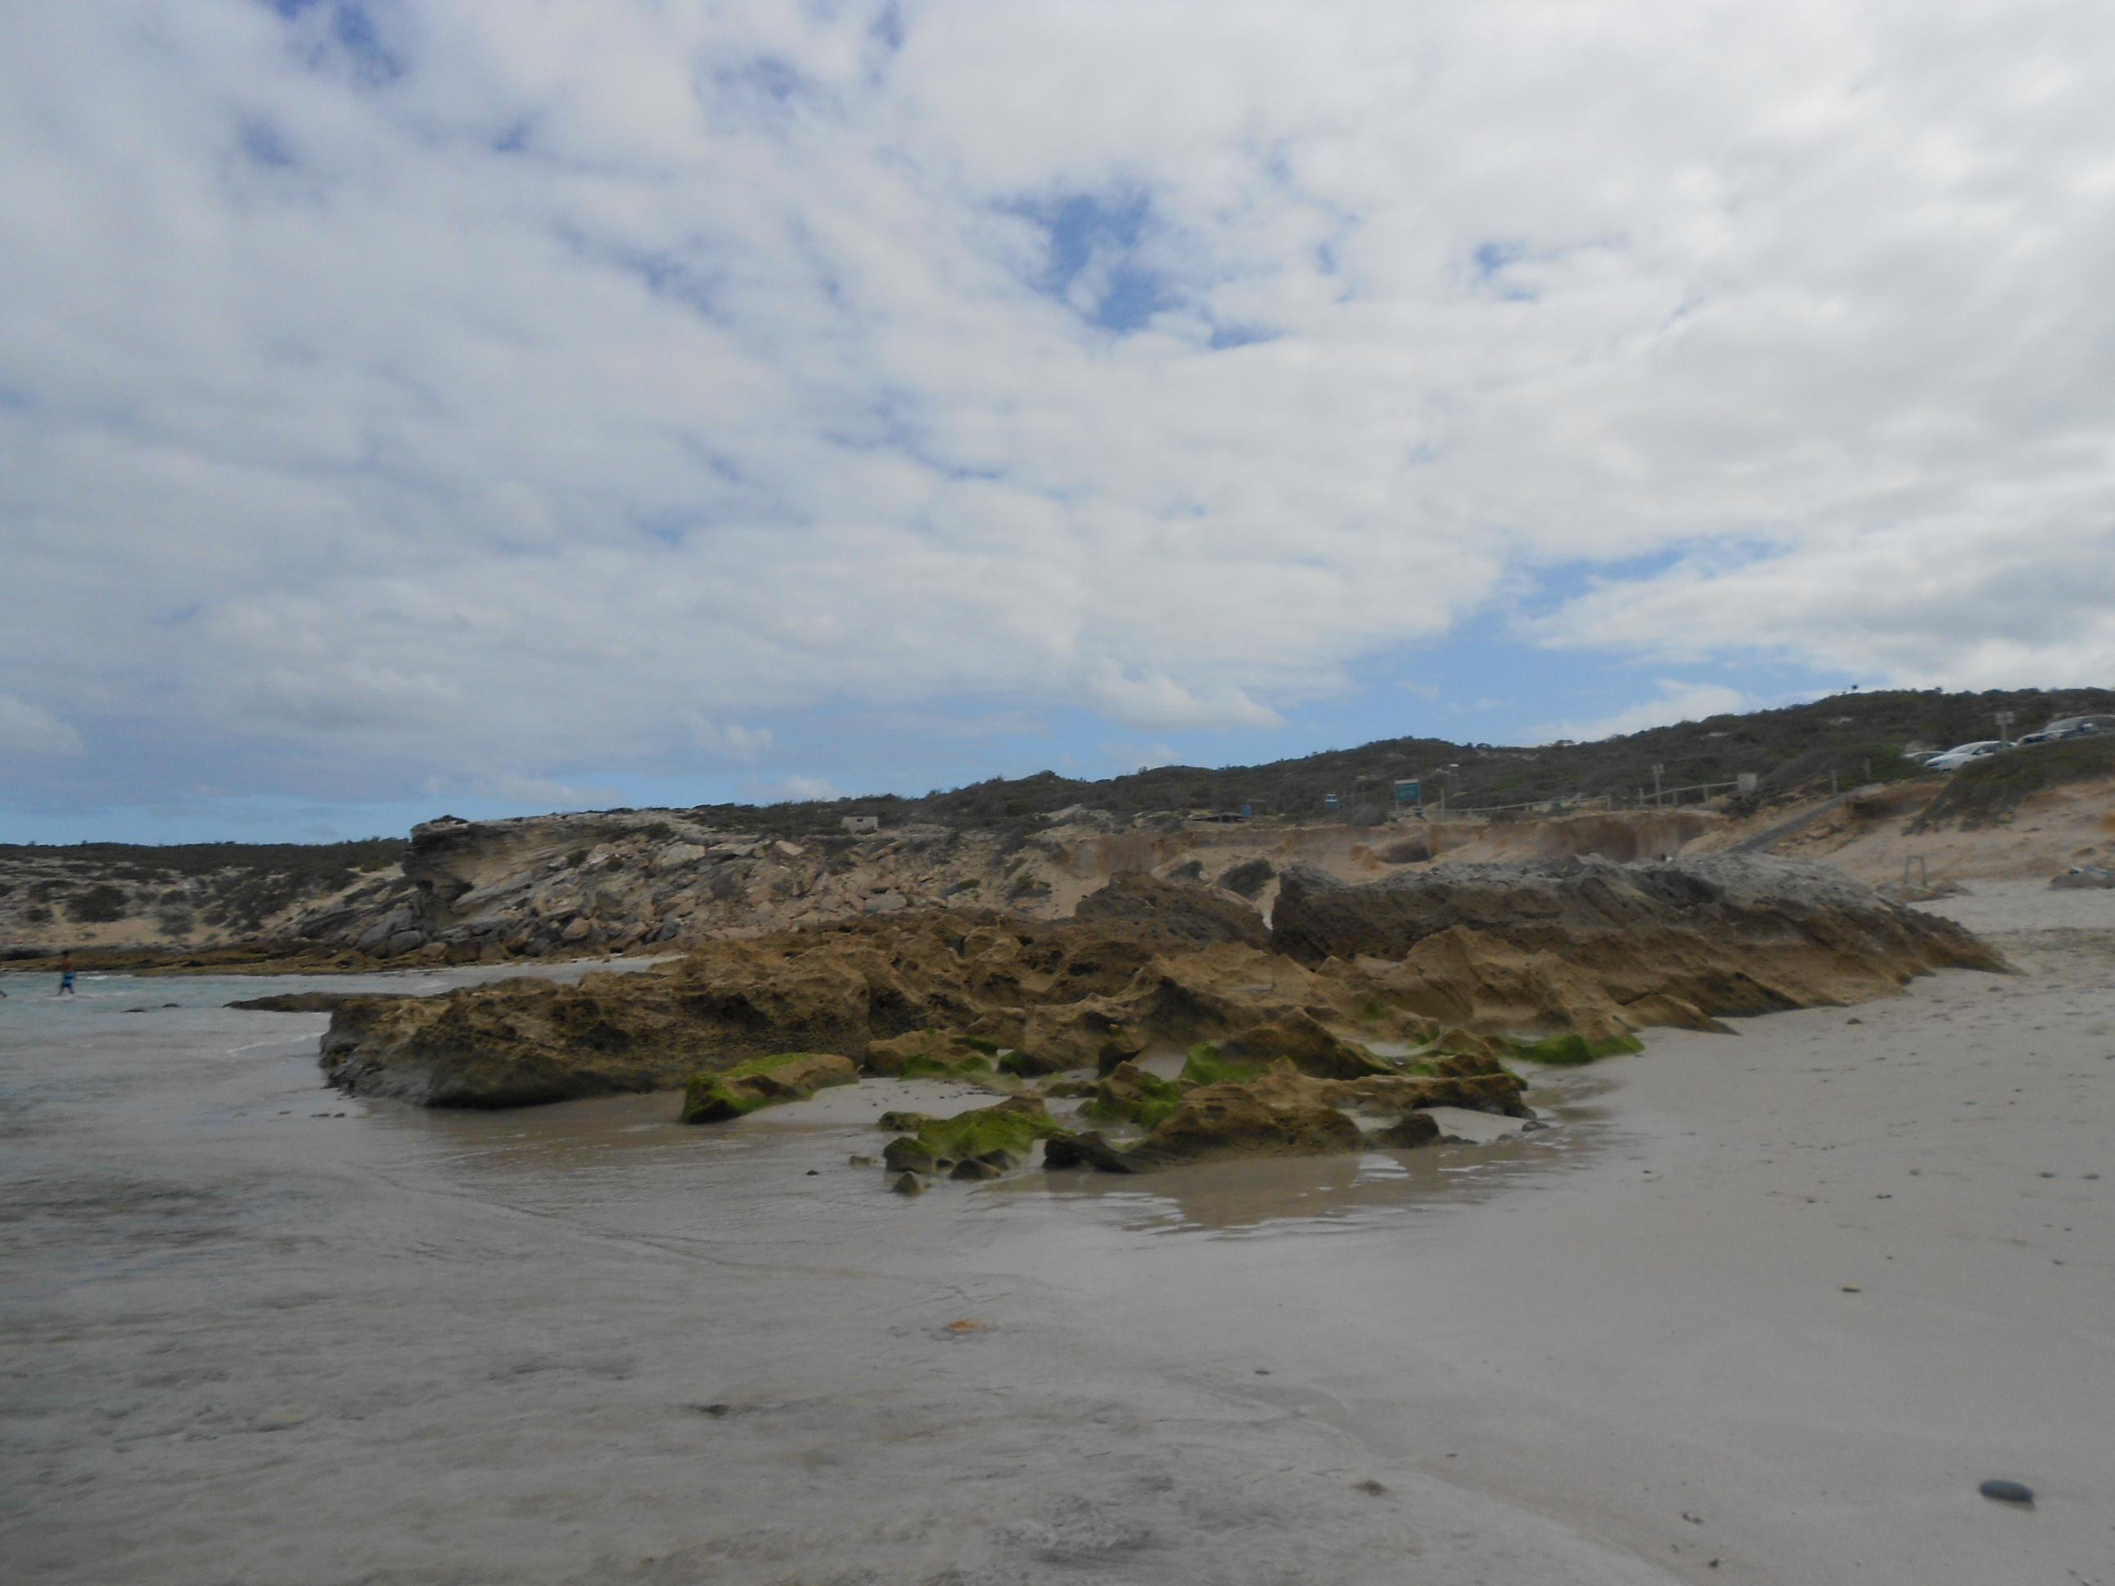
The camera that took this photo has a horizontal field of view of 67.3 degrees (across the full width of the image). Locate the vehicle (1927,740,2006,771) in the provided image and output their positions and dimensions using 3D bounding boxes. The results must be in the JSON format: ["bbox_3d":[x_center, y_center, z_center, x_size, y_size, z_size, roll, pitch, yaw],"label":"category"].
[{"bbox_3d":[42.066,-1.572,73.000,4.350,1.480,1.780,-3,-4,-22],"label":"vehicle"}]

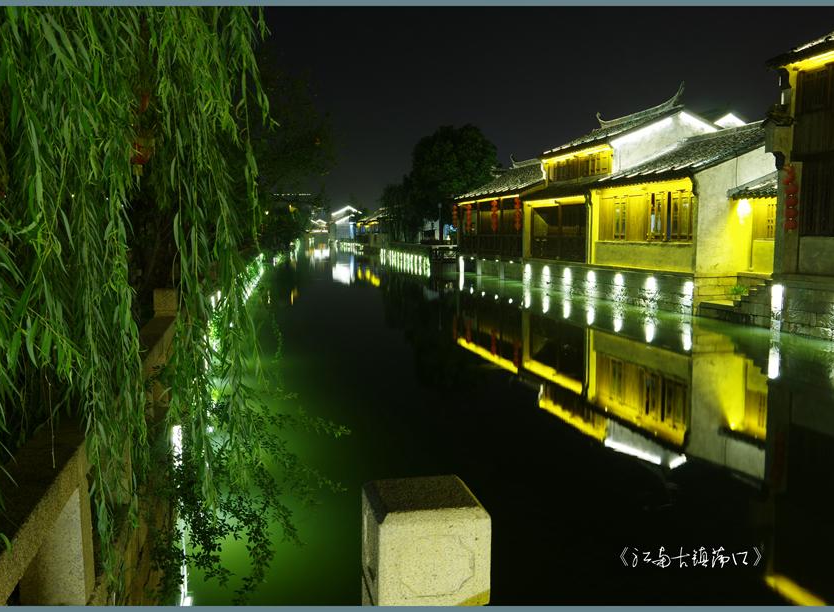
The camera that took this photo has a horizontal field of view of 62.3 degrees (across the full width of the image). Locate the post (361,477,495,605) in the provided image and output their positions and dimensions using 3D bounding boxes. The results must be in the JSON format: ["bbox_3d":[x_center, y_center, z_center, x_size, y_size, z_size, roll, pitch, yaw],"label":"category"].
[{"bbox_3d":[0.015,0.843,1.476,0.220,0.920,0.220,-2,6,-14],"label":"post"}]

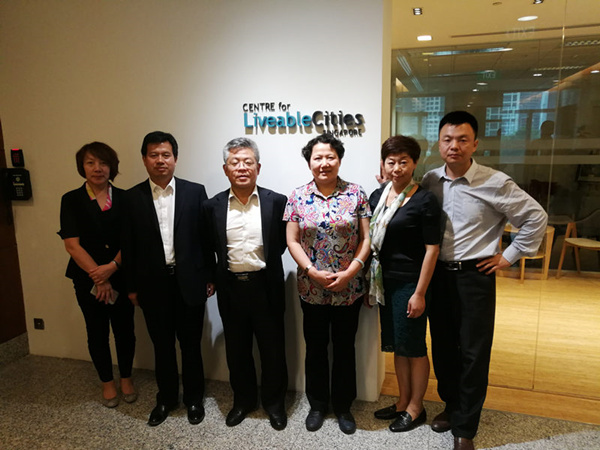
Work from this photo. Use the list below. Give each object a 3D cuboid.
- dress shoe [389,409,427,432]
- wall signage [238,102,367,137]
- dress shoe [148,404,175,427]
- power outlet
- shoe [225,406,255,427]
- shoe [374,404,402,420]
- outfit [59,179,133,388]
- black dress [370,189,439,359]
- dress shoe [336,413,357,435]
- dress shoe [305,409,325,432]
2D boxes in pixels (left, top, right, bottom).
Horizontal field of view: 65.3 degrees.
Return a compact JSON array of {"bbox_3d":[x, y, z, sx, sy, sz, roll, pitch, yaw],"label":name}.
[{"bbox_3d":[0.603,1.080,2.658,0.250,0.085,0.090,-7,12,-32],"label":"dress shoe"},{"bbox_3d":[0.007,-0.599,2.665,0.706,0.198,0.030,2,11,16],"label":"wall signage"},{"bbox_3d":[-0.797,1.065,2.781,0.100,0.110,0.280,3,11,19],"label":"dress shoe"},{"bbox_3d":[-1.958,0.747,3.518,0.086,0.086,0.012,2,11,16],"label":"power outlet"},{"bbox_3d":[-0.344,1.061,2.767,0.100,0.110,0.280,3,11,21],"label":"shoe"},{"bbox_3d":[0.558,1.063,2.760,0.250,0.085,0.090,-3,10,-14],"label":"shoe"},{"bbox_3d":[-1.215,0.372,2.865,0.430,1.252,0.270,-5,11,-25],"label":"outfit"},{"bbox_3d":[0.584,0.276,2.598,0.410,0.971,0.270,7,13,37],"label":"black dress"},{"bbox_3d":[0.257,1.074,2.677,0.090,0.100,0.250,-2,10,-6],"label":"dress shoe"},{"bbox_3d":[0.076,1.072,2.704,0.090,0.100,0.250,0,10,5],"label":"dress shoe"}]

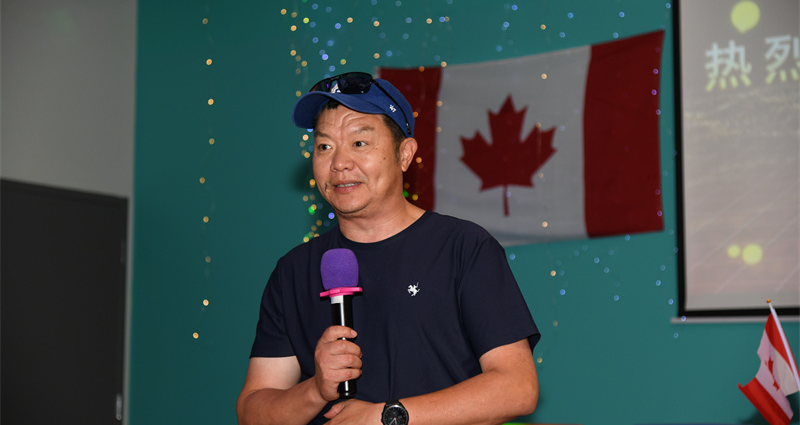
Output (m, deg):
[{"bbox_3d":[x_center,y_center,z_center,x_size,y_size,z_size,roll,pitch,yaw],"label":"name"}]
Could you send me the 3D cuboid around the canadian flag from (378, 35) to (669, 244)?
[{"bbox_3d":[0.498,-0.301,7.055,1.510,0.920,0.050,-4,-8,33],"label":"canadian flag"}]

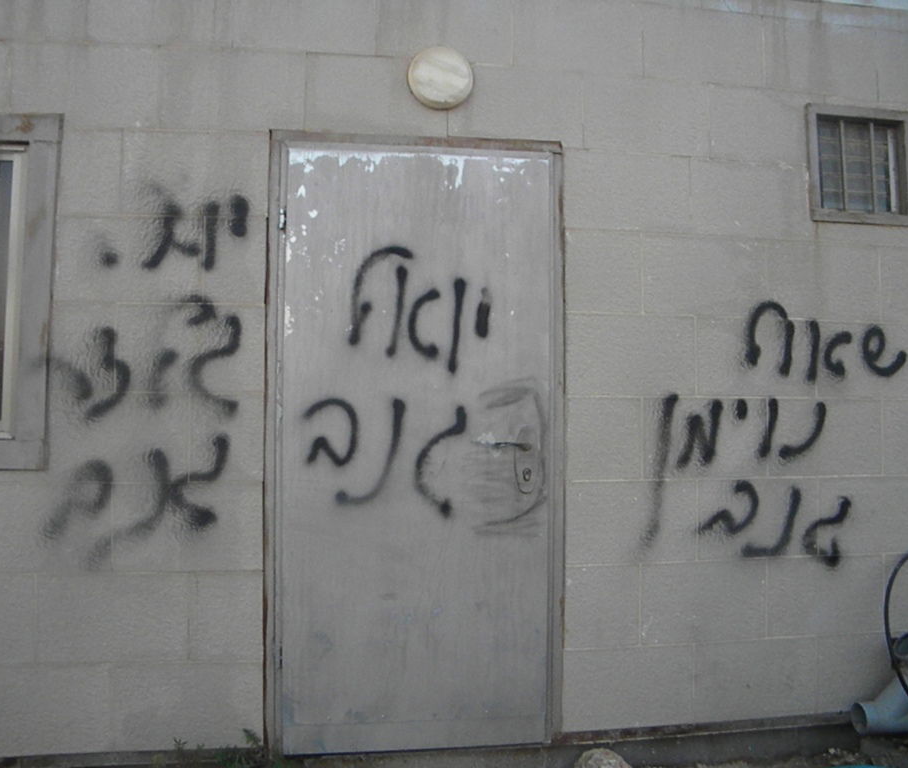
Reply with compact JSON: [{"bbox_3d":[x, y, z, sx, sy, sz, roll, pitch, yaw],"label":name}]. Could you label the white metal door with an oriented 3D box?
[{"bbox_3d":[-0.124,0.178,2.856,1.000,2.090,0.090,1,-3,-8],"label":"white metal door"}]

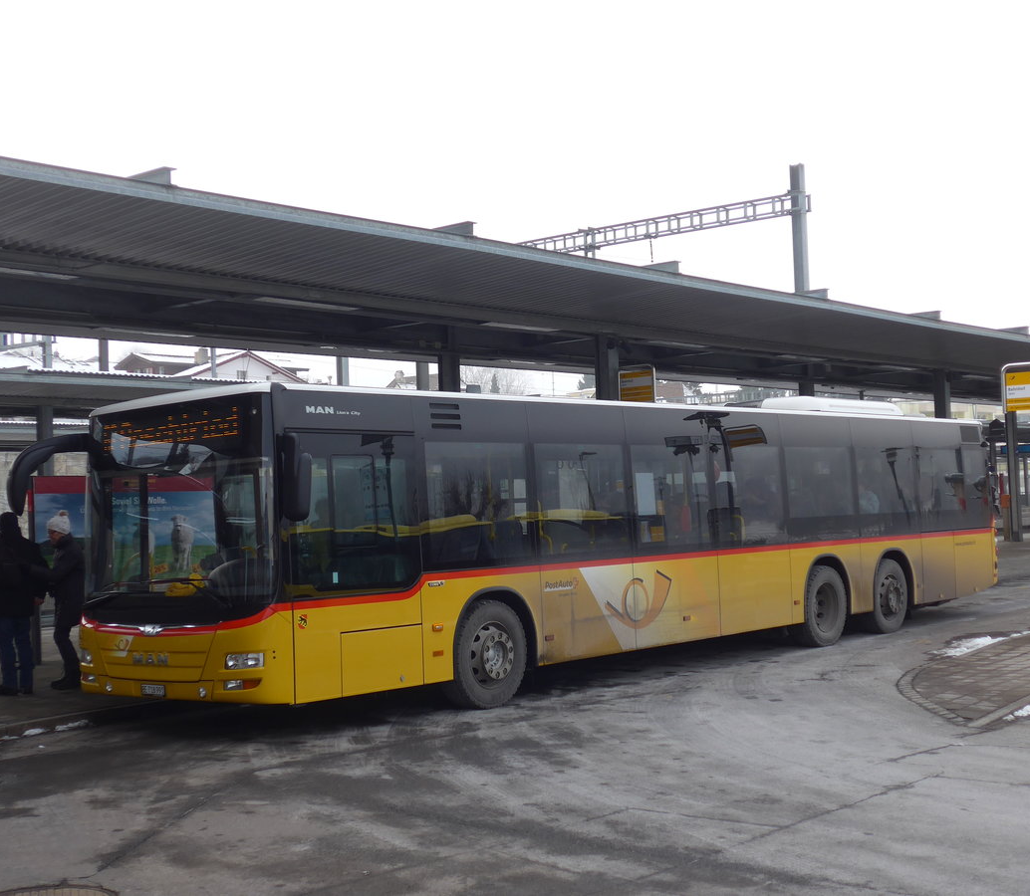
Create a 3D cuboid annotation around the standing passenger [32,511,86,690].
[{"bbox_3d":[-4.485,1.486,14.987,0.500,1.735,0.480,-1,-2,-15],"label":"standing passenger"}]

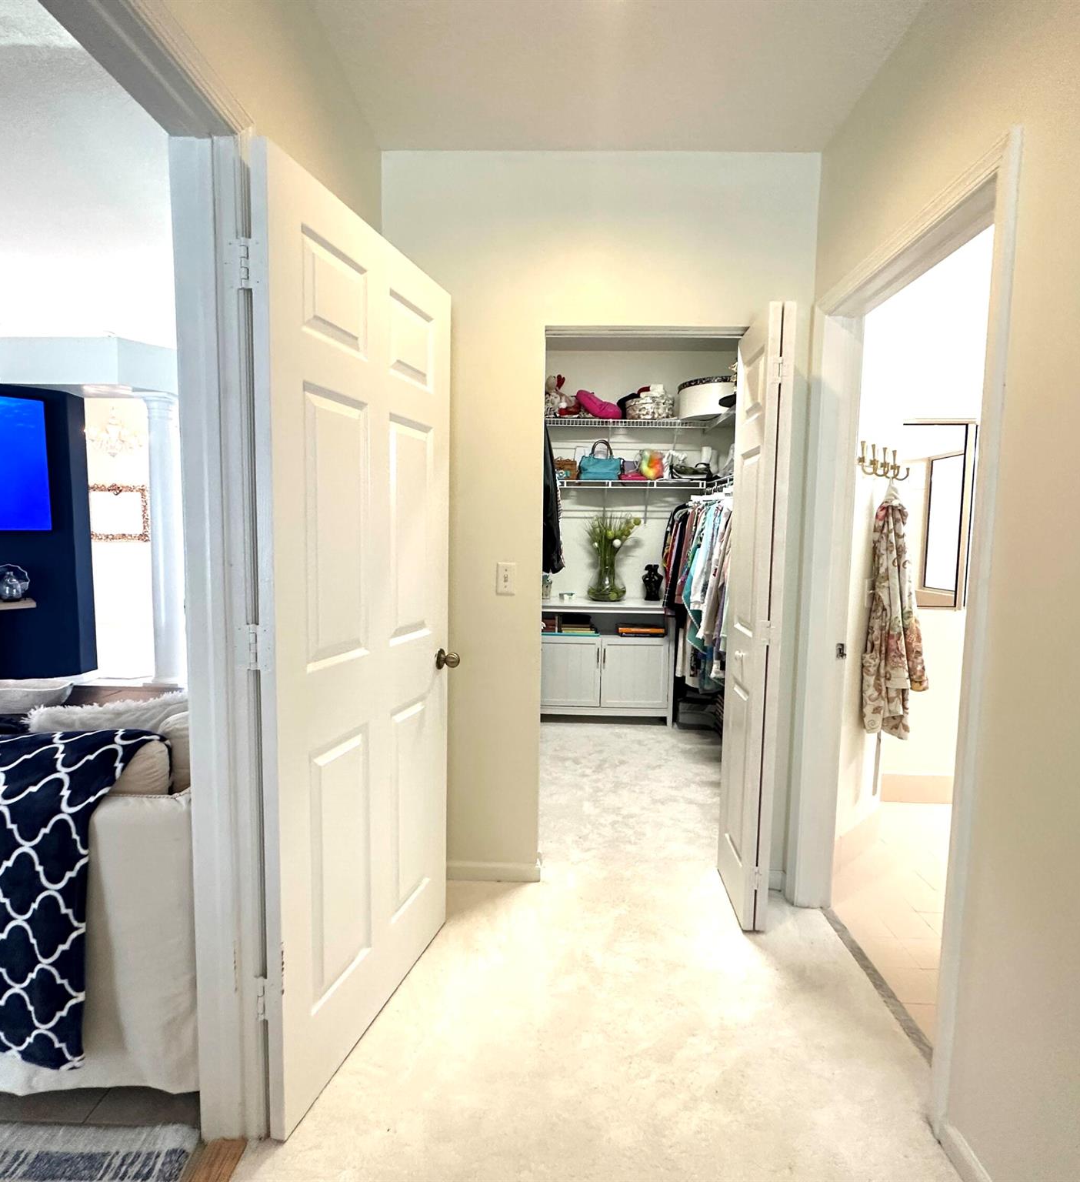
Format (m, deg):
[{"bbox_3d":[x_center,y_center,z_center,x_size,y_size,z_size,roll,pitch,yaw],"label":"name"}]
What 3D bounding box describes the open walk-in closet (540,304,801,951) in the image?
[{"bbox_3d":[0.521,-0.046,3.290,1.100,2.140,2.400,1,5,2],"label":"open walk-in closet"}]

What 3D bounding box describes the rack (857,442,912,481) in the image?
[{"bbox_3d":[1.341,-0.496,2.454,0.370,0.135,0.065,-4,7,-42],"label":"rack"}]

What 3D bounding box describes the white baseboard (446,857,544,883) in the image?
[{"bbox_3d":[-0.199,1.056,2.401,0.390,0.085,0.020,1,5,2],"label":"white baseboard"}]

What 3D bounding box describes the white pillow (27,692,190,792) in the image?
[{"bbox_3d":[-1.307,0.477,1.992,0.460,0.320,0.190,-1,6,-19],"label":"white pillow"}]

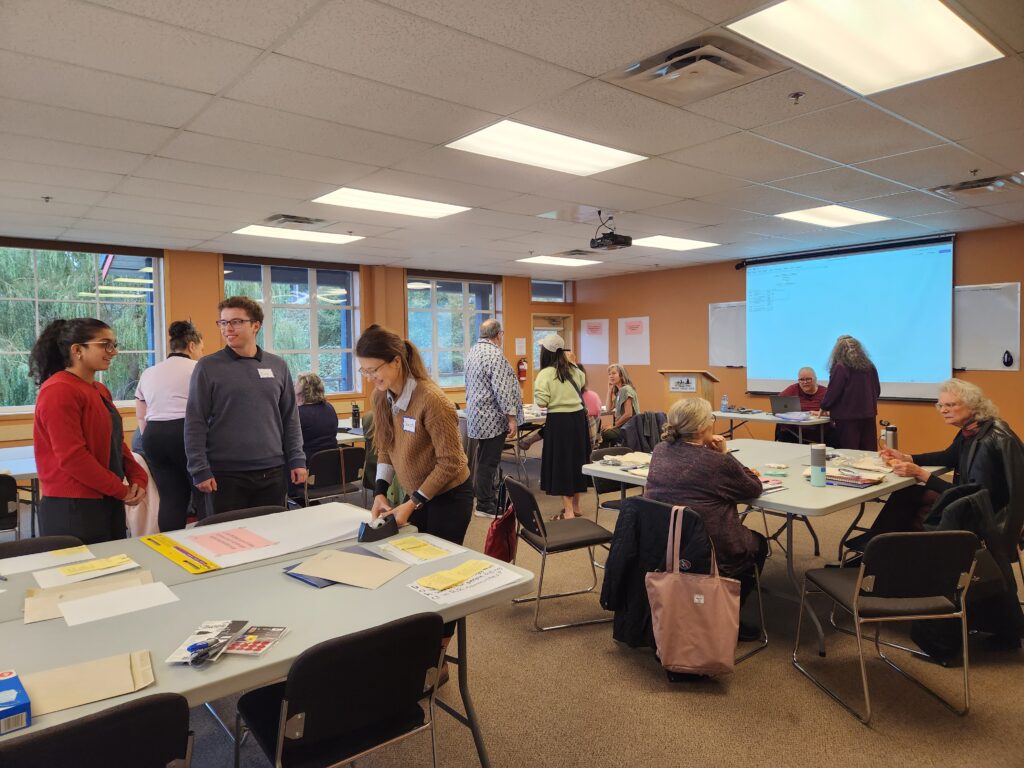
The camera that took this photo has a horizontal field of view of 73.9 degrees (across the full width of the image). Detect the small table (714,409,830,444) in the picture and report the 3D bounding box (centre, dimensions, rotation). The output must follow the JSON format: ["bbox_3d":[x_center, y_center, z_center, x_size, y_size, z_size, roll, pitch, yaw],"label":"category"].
[{"bbox_3d":[2.725,0.695,7.160,0.700,0.740,1.280,-4,4,-40],"label":"small table"}]

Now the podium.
[{"bbox_3d":[2.157,0.412,8.367,0.480,1.190,0.650,-4,4,-44],"label":"podium"}]

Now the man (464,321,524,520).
[{"bbox_3d":[-0.201,0.287,6.146,0.400,1.760,0.520,-4,4,-40],"label":"man"}]

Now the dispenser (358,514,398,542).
[{"bbox_3d":[-0.540,0.581,2.768,0.165,0.085,0.065,-3,4,-38],"label":"dispenser"}]

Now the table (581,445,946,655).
[{"bbox_3d":[1.587,0.860,4.188,1.820,0.737,1.545,-4,4,-40],"label":"table"}]

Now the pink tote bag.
[{"bbox_3d":[0.816,0.910,3.060,0.420,0.730,0.150,1,3,25],"label":"pink tote bag"}]

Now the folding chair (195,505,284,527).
[{"bbox_3d":[-1.048,0.963,2.895,0.480,0.760,0.560,-4,4,-40],"label":"folding chair"}]

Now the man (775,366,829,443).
[{"bbox_3d":[3.163,0.430,7.304,0.600,1.220,0.750,1,4,38],"label":"man"}]

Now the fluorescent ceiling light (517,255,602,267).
[{"bbox_3d":[0.660,-1.677,9.215,1.200,0.060,0.600,-4,4,-40],"label":"fluorescent ceiling light"}]

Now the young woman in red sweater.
[{"bbox_3d":[-1.903,0.537,3.005,0.470,1.660,0.450,-1,3,-5],"label":"young woman in red sweater"}]

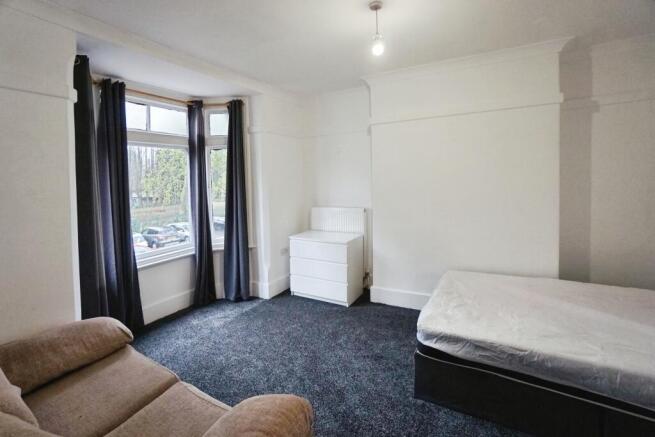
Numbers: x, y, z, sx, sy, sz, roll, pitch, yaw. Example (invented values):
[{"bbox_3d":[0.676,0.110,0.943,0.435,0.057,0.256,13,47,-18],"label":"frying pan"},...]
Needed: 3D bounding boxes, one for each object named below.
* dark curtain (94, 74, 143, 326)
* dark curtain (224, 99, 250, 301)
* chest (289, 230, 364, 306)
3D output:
[{"bbox_3d":[-2.033,-0.083,2.669,0.180,2.441,0.300,2,5,31],"label":"dark curtain"},{"bbox_3d":[-1.148,-0.205,3.462,0.270,2.529,0.160,-2,5,-17],"label":"dark curtain"},{"bbox_3d":[-0.007,0.632,3.643,0.831,0.795,0.507,2,5,29],"label":"chest"}]

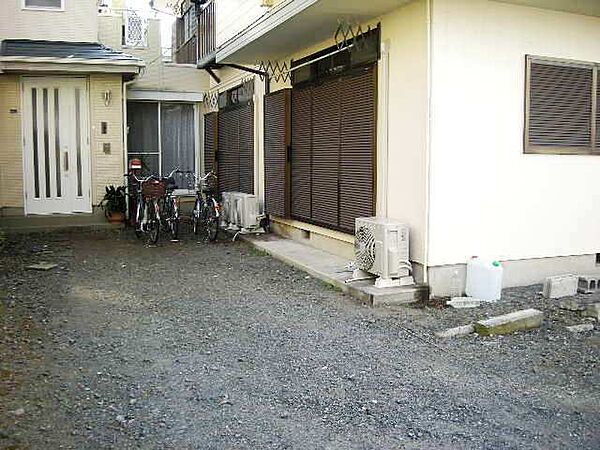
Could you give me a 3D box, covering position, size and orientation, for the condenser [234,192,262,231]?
[{"bbox_3d":[-0.892,-0.214,10.144,0.280,0.550,0.670,-2,6,-22],"label":"condenser"}]

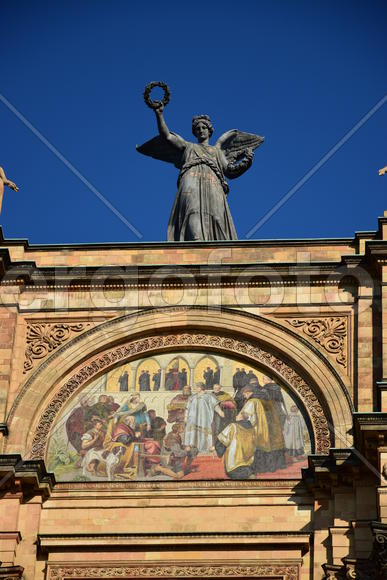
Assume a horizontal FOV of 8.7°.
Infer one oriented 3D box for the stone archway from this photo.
[{"bbox_3d":[-0.191,1.689,42.926,6.000,3.150,0.650,-1,-38,5],"label":"stone archway"}]

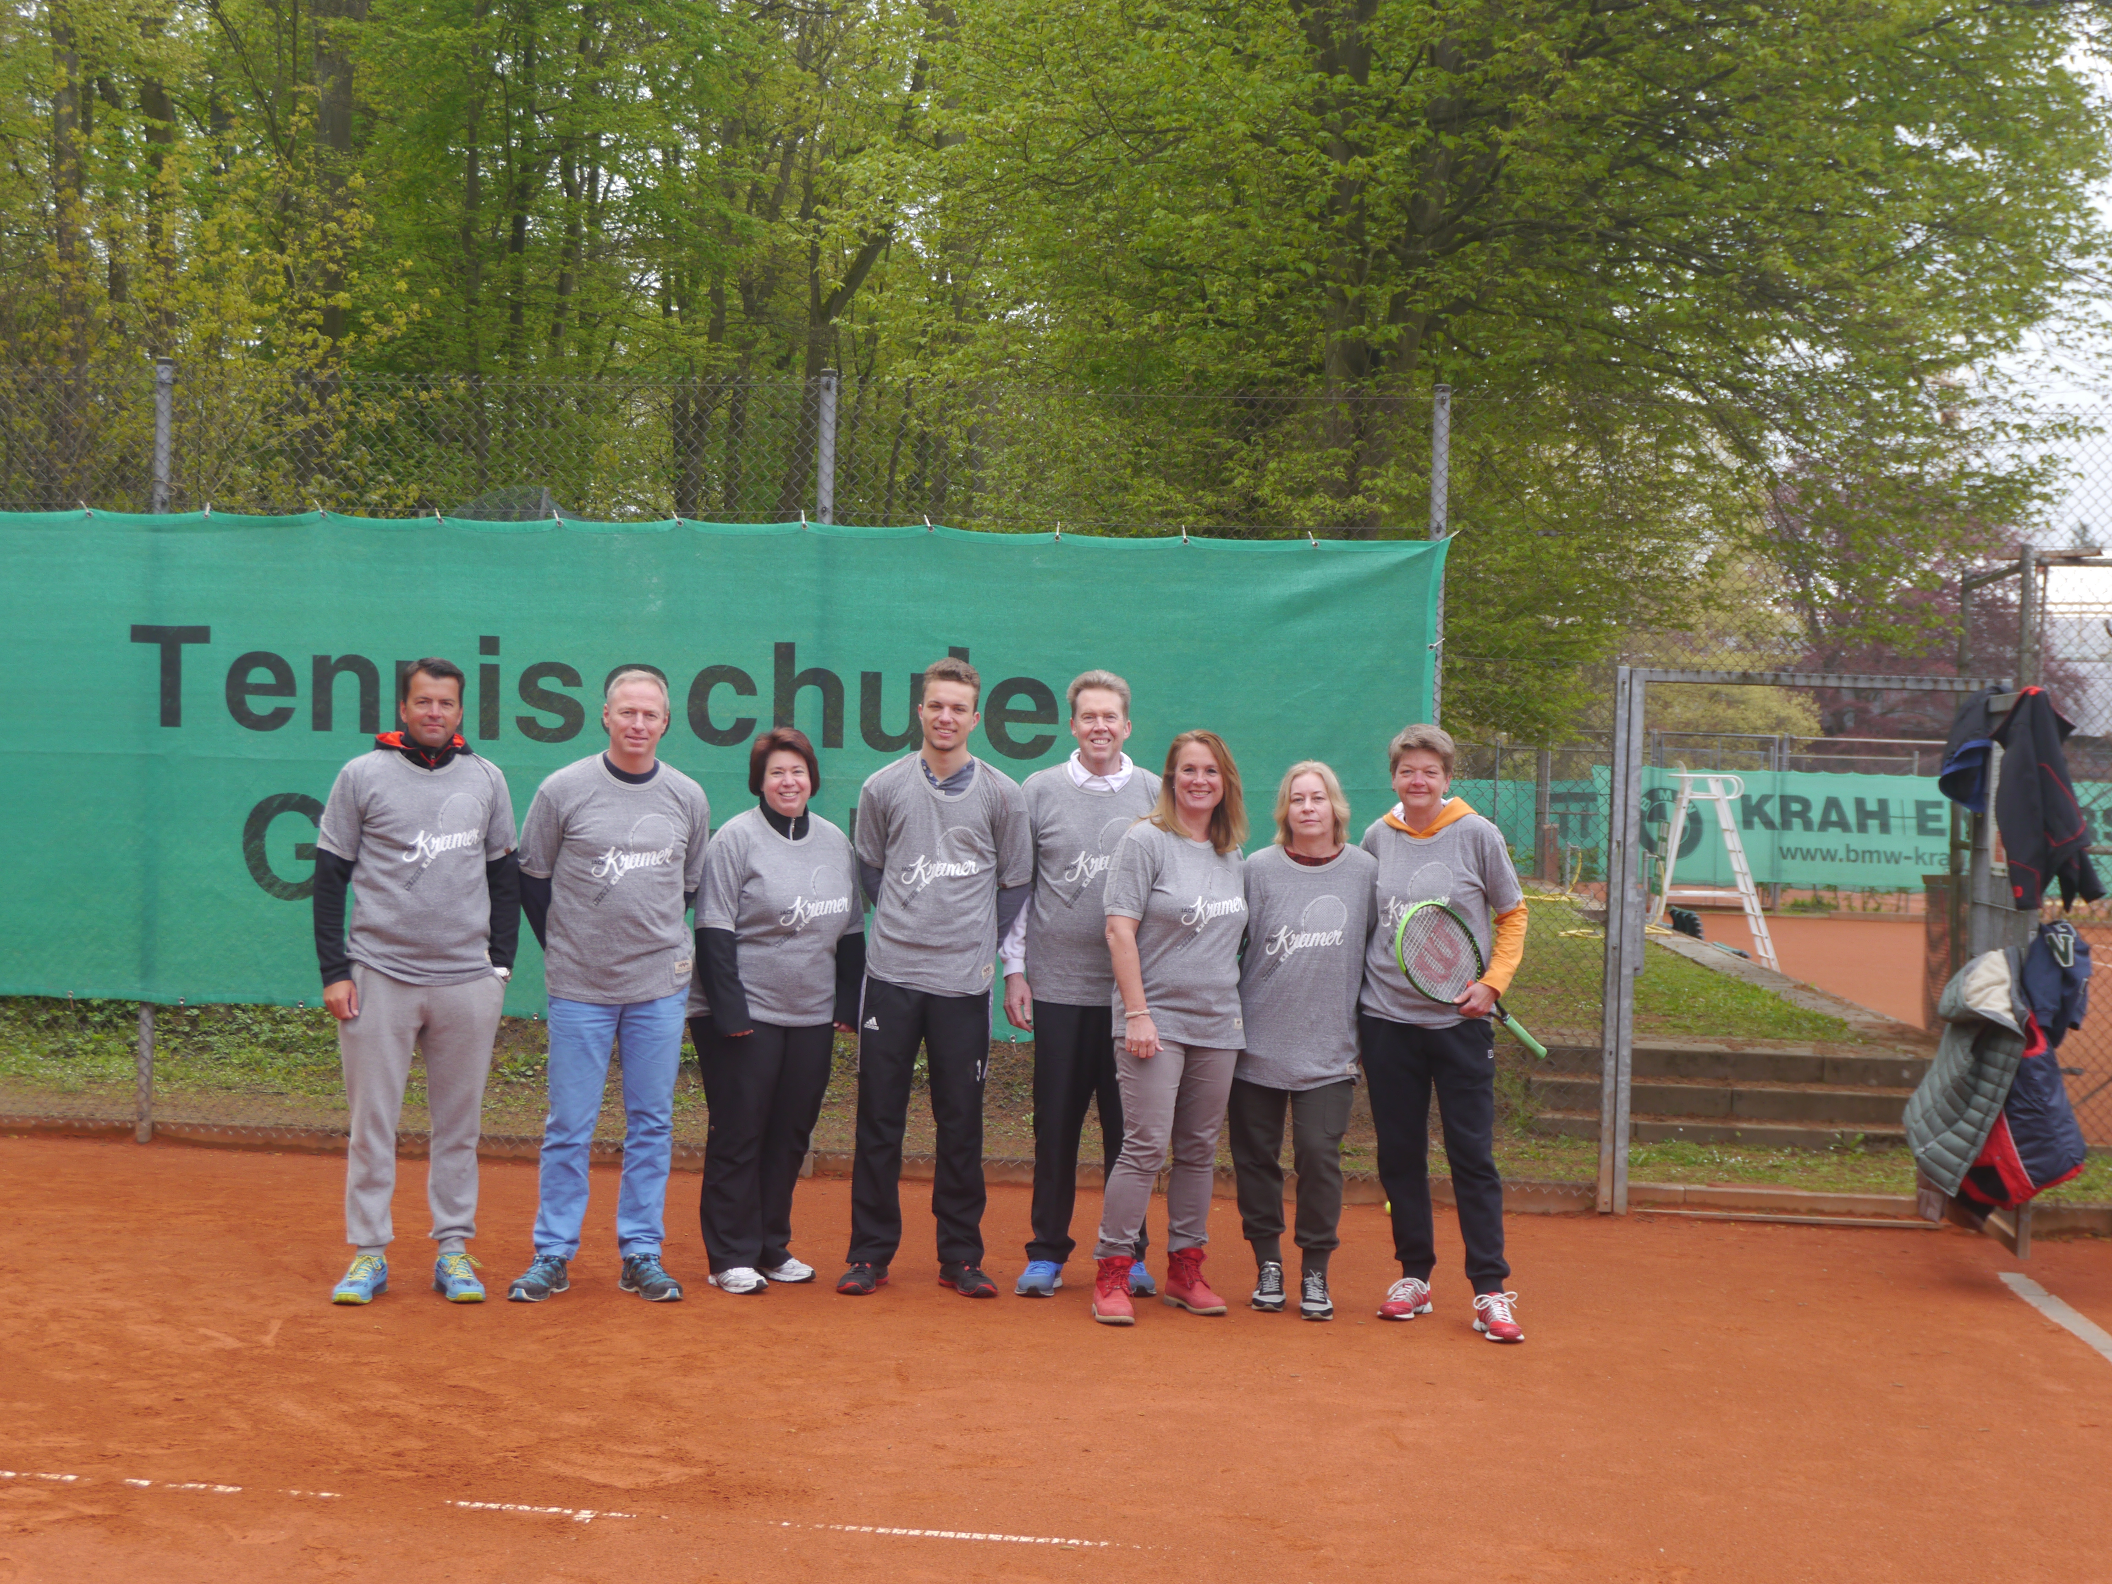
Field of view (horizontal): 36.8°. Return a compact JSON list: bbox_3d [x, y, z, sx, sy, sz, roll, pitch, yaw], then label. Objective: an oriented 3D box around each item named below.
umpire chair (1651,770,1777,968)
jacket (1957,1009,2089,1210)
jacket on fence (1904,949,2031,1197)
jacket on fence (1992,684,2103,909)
[{"bbox_3d":[6.528,0.811,31.500,1.220,2.200,0.720,2,0,2],"label":"umpire chair"},{"bbox_3d":[3.243,1.061,10.650,0.440,0.690,0.280,2,0,11],"label":"jacket"},{"bbox_3d":[3.046,0.940,10.600,0.420,0.830,0.300,2,0,11],"label":"jacket on fence"},{"bbox_3d":[3.317,0.025,10.620,0.380,0.760,0.280,2,0,11],"label":"jacket on fence"}]

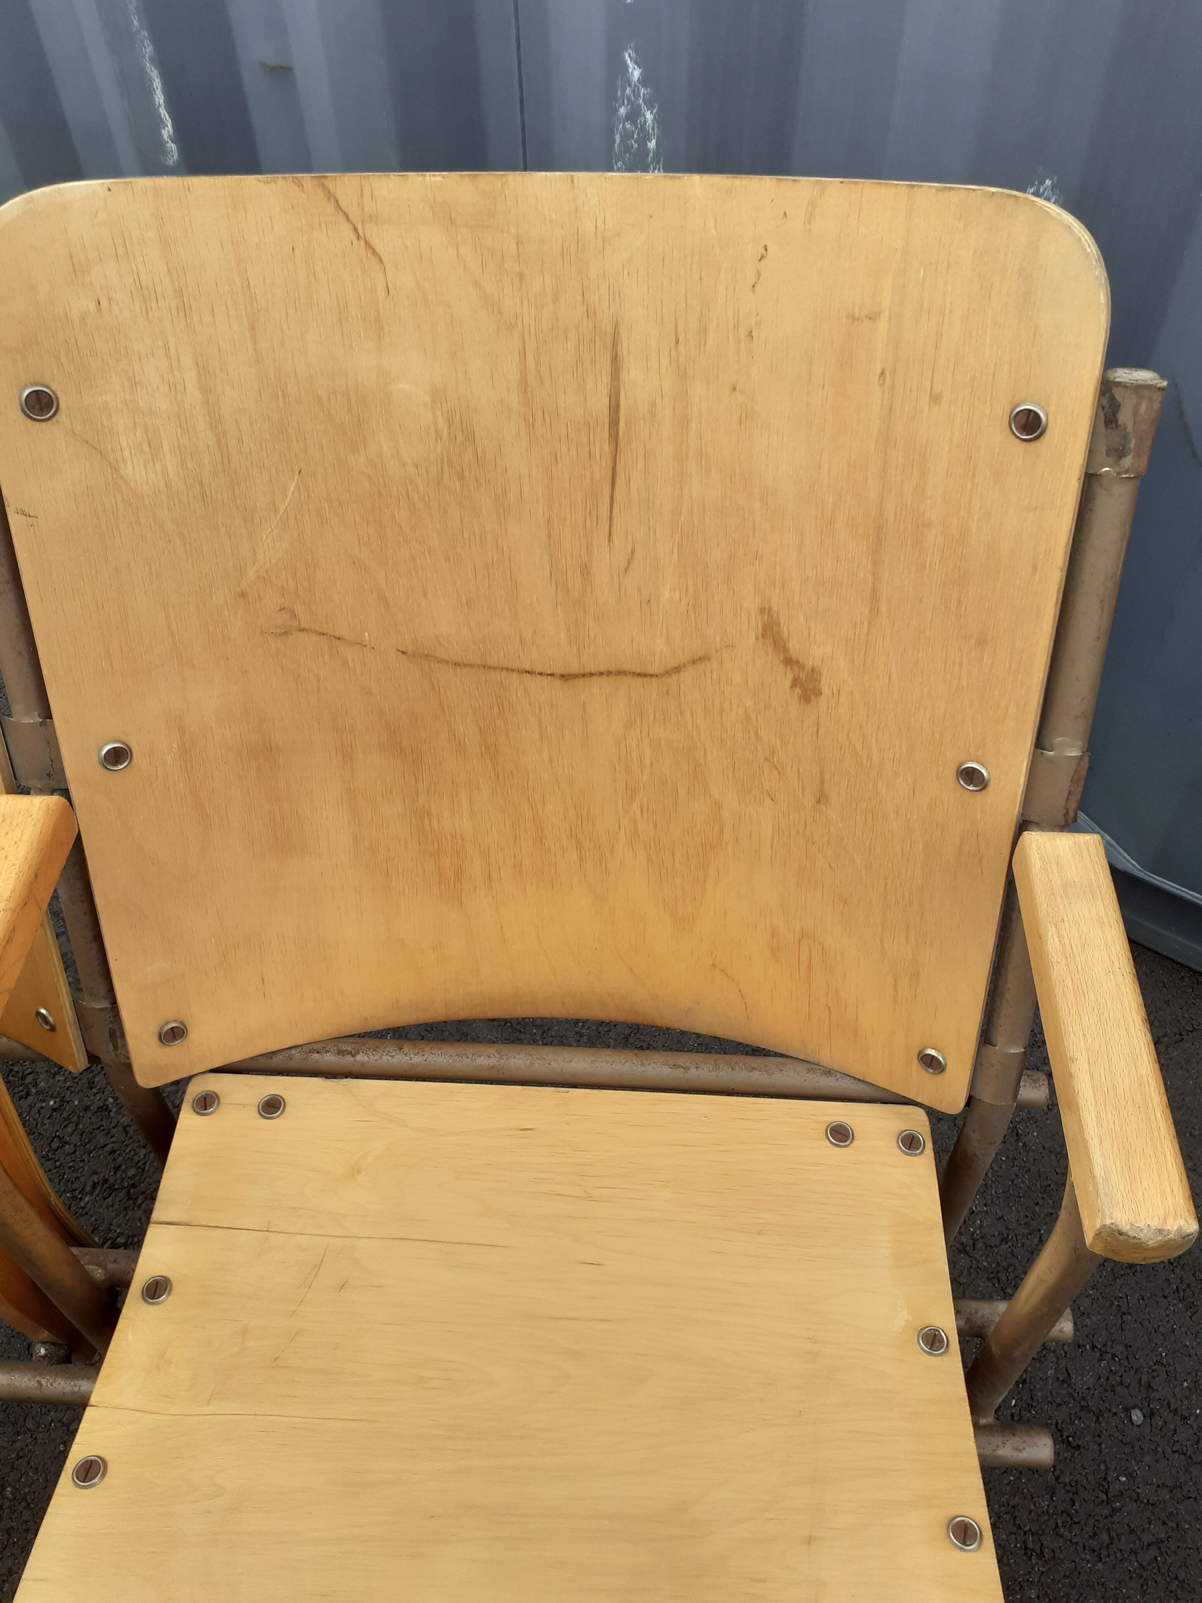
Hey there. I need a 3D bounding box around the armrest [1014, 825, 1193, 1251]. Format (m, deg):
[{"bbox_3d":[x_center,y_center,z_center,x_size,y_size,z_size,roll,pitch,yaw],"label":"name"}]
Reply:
[{"bbox_3d":[0.206,0.094,0.522,0.035,0.028,0.188,2,49,4],"label":"armrest"}]

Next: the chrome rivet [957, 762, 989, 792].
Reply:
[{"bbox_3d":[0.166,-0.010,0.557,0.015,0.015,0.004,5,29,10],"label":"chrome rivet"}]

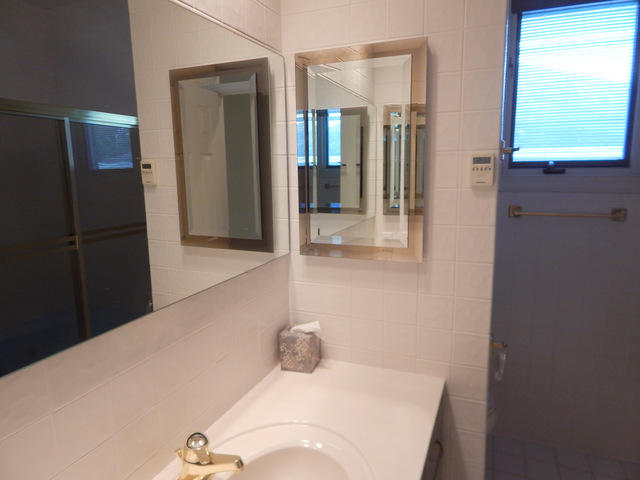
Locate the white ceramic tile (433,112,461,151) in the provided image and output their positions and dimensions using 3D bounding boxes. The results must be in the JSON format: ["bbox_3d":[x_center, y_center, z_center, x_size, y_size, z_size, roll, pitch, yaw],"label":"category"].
[{"bbox_3d":[0.356,-0.314,1.192,0.108,0.108,0.010,3,10,22],"label":"white ceramic tile"}]

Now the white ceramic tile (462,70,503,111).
[{"bbox_3d":[0.454,-0.418,1.134,0.105,0.108,0.010,3,10,22],"label":"white ceramic tile"}]

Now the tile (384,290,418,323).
[{"bbox_3d":[0.264,0.221,1.320,0.108,0.108,0.010,3,10,22],"label":"tile"}]

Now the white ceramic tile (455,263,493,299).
[{"bbox_3d":[0.456,0.120,1.213,0.100,0.106,0.010,3,10,23],"label":"white ceramic tile"}]

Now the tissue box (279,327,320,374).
[{"bbox_3d":[-0.064,0.372,1.400,0.109,0.123,0.106,2,10,17],"label":"tissue box"}]

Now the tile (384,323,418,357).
[{"bbox_3d":[0.264,0.328,1.336,0.108,0.108,0.008,3,10,22],"label":"tile"}]

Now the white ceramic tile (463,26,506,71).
[{"bbox_3d":[0.444,-0.521,1.108,0.100,0.106,0.010,3,10,23],"label":"white ceramic tile"}]

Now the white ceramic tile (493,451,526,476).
[{"bbox_3d":[0.970,1.151,2.080,0.149,0.010,0.149,3,10,22],"label":"white ceramic tile"}]

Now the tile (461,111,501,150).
[{"bbox_3d":[0.455,-0.311,1.150,0.105,0.108,0.008,3,10,22],"label":"tile"}]

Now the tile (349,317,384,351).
[{"bbox_3d":[0.162,0.323,1.378,0.108,0.108,0.008,3,10,22],"label":"tile"}]

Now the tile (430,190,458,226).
[{"bbox_3d":[0.359,-0.098,1.226,0.108,0.108,0.010,3,10,22],"label":"tile"}]

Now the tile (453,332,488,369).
[{"bbox_3d":[0.466,0.338,1.255,0.105,0.108,0.008,3,10,22],"label":"tile"}]

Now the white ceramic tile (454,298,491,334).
[{"bbox_3d":[0.463,0.230,1.238,0.105,0.108,0.008,3,10,22],"label":"white ceramic tile"}]

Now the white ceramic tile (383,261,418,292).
[{"bbox_3d":[0.258,0.111,1.295,0.107,0.106,0.010,3,10,23],"label":"white ceramic tile"}]

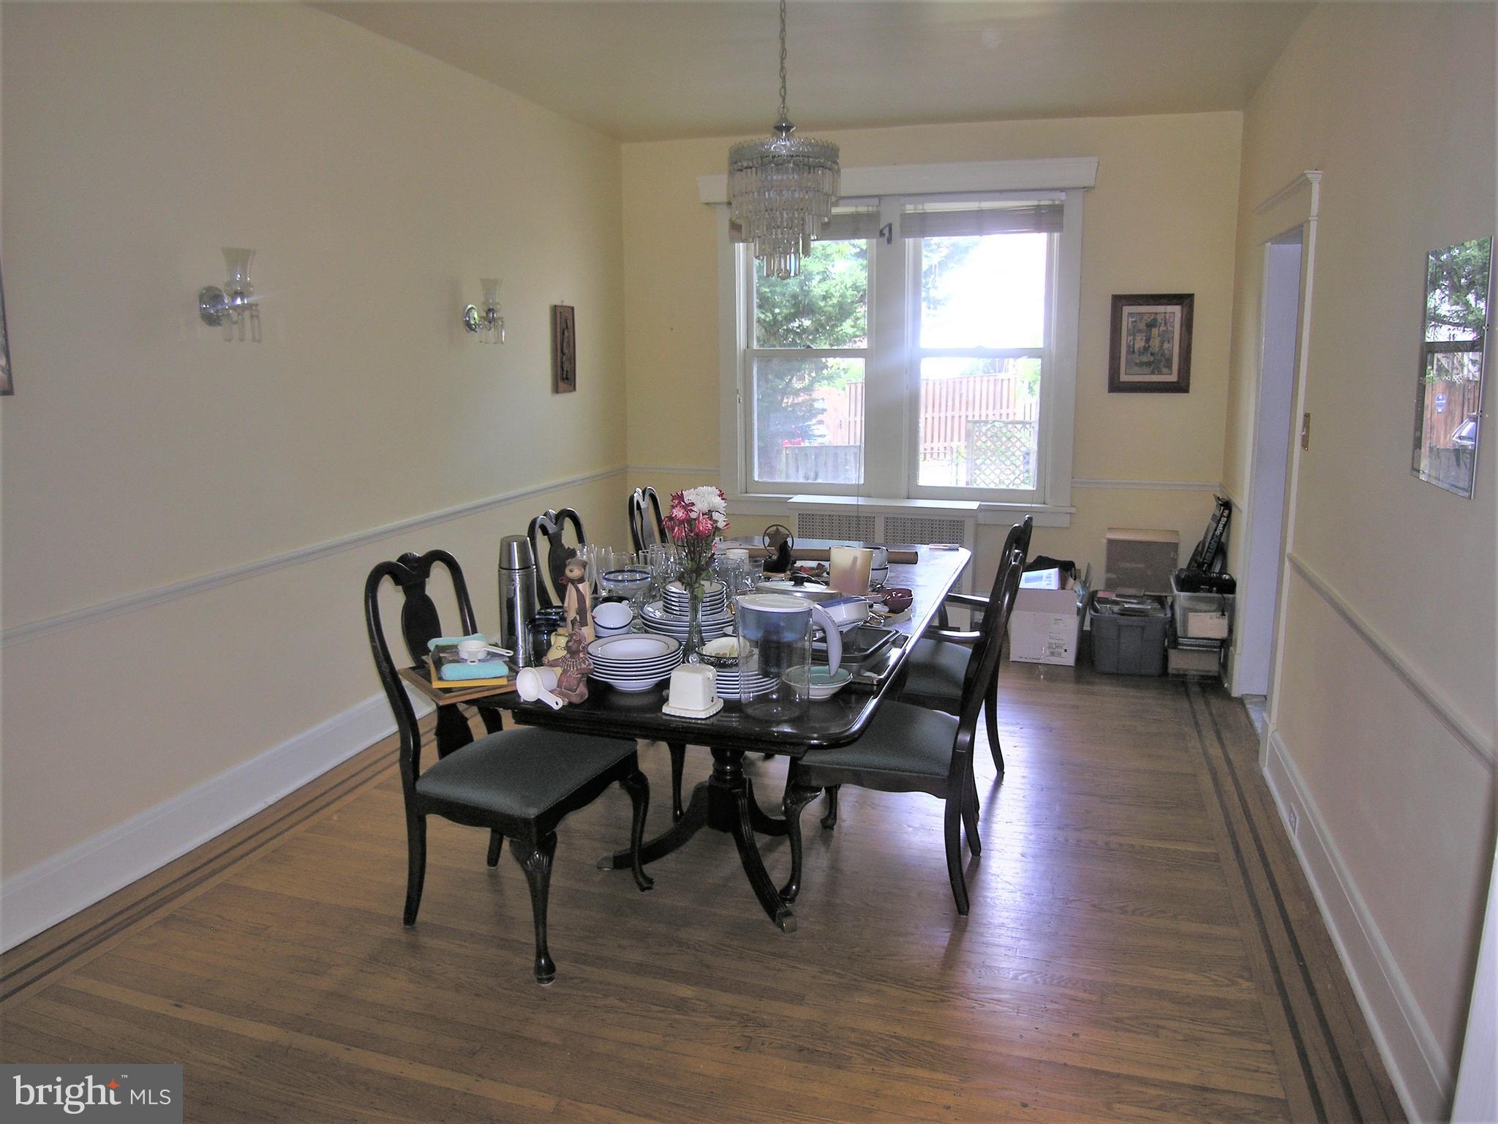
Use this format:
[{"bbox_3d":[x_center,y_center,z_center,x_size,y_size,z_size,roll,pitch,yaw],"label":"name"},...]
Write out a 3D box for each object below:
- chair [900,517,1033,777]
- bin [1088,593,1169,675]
[{"bbox_3d":[0.649,0.322,3.603,0.608,1.012,0.578,4,12,22],"label":"chair"},{"bbox_3d":[1.951,0.363,5.367,0.374,0.305,0.518,3,12,17],"label":"bin"}]

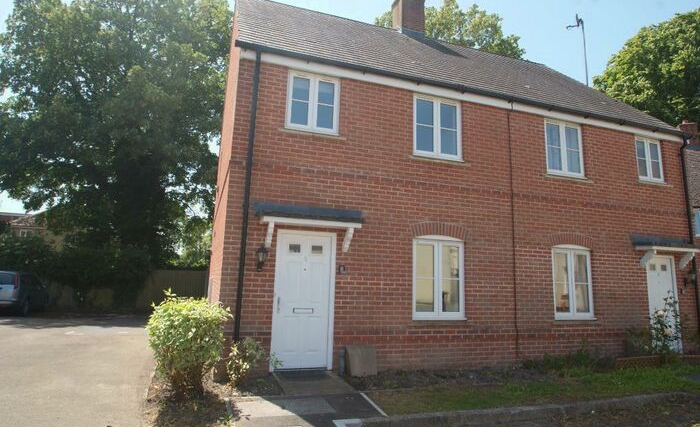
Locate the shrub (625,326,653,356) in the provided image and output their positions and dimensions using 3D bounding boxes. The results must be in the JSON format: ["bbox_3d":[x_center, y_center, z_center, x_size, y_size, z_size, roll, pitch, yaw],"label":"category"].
[{"bbox_3d":[5.544,2.536,7.088,0.520,0.600,0.480,5,-10,-17],"label":"shrub"}]

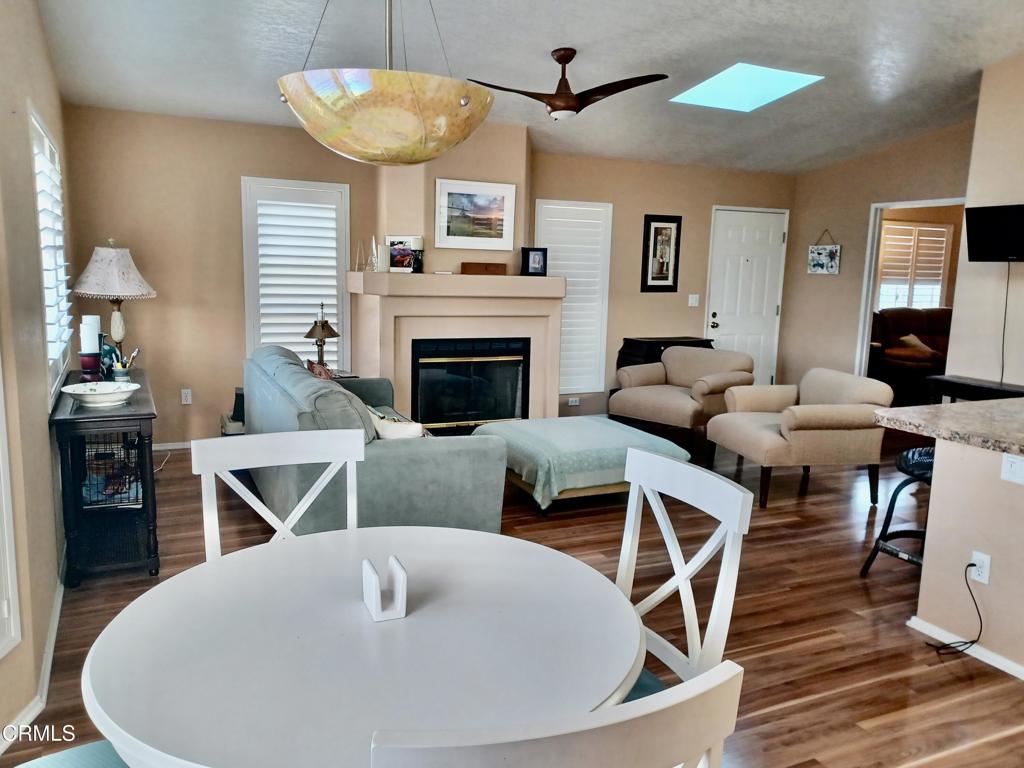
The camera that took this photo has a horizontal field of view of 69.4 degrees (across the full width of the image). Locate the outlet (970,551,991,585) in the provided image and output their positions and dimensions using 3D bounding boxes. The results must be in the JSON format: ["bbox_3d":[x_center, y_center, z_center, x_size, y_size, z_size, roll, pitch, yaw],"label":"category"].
[{"bbox_3d":[1.793,0.704,2.830,0.010,0.117,0.071,-2,10,-24],"label":"outlet"}]

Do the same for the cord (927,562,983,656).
[{"bbox_3d":[1.699,0.860,2.835,0.100,0.350,0.150,-3,10,-27],"label":"cord"}]

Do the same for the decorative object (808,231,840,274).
[{"bbox_3d":[3.101,-1.313,7.362,0.025,0.431,0.361,-3,10,-27],"label":"decorative object"}]

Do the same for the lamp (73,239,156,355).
[{"bbox_3d":[-2.362,-0.452,4.422,0.440,0.802,0.440,-2,9,-24],"label":"lamp"}]

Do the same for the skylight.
[{"bbox_3d":[1.627,-2.088,5.174,0.730,0.080,0.710,-2,1,-24],"label":"skylight"}]

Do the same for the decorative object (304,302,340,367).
[{"bbox_3d":[-1.422,-0.354,5.540,0.267,0.514,0.267,-2,10,-24],"label":"decorative object"}]

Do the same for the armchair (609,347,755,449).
[{"bbox_3d":[1.362,0.123,6.128,0.840,0.810,0.870,9,11,40],"label":"armchair"}]

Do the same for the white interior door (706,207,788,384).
[{"bbox_3d":[2.385,-0.723,7.640,0.914,2.082,0.060,-2,9,-24],"label":"white interior door"}]

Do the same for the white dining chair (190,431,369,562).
[{"bbox_3d":[-0.562,0.640,1.922,0.463,0.947,0.544,-2,10,-24],"label":"white dining chair"}]

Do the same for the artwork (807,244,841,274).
[{"bbox_3d":[3.101,-1.236,7.361,0.025,0.277,0.388,-2,10,-24],"label":"artwork"}]

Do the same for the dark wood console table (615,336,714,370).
[{"bbox_3d":[1.514,-0.029,7.124,0.926,0.795,0.423,-2,10,-24],"label":"dark wood console table"}]

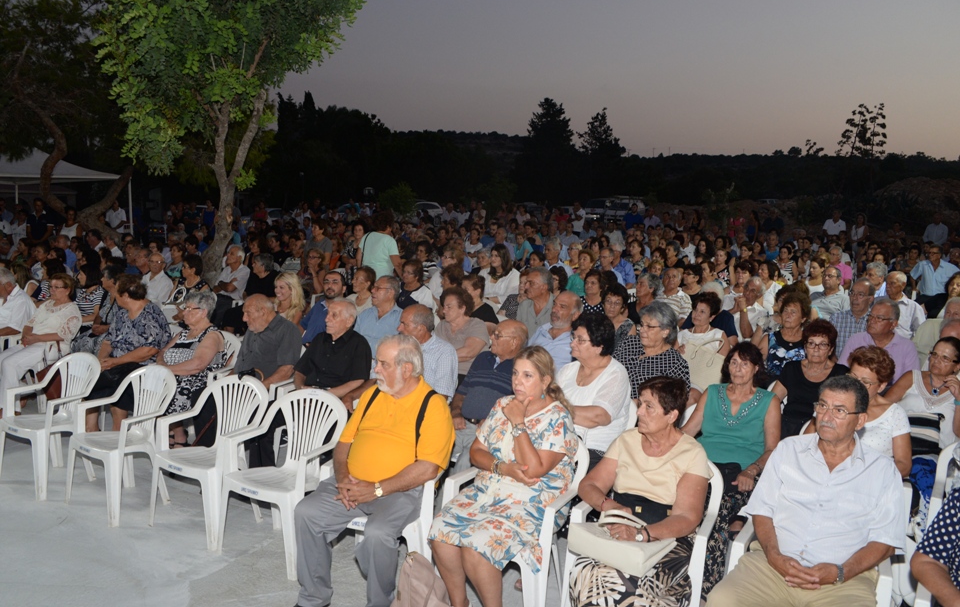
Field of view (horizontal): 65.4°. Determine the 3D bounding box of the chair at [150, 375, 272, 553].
[{"bbox_3d":[-1.597,0.895,4.426,0.580,0.850,0.530,6,11,31],"label":"chair"}]

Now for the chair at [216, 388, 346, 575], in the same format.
[{"bbox_3d":[-1.081,0.947,4.115,0.580,0.850,0.530,5,11,29],"label":"chair"}]

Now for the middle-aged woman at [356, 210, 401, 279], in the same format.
[{"bbox_3d":[-1.133,-0.285,8.581,0.520,1.560,0.400,2,10,11],"label":"middle-aged woman"}]

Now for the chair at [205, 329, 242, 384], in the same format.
[{"bbox_3d":[-2.025,0.644,5.495,0.570,0.800,0.540,6,11,35],"label":"chair"}]

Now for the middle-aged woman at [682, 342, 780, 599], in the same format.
[{"bbox_3d":[1.207,0.783,3.584,0.500,1.170,0.720,5,11,28],"label":"middle-aged woman"}]

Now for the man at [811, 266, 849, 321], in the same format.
[{"bbox_3d":[2.855,0.319,6.207,0.550,1.218,0.780,5,10,30],"label":"man"}]

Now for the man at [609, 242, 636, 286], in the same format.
[{"bbox_3d":[1.511,-0.059,8.863,0.540,1.283,0.780,9,13,43],"label":"man"}]

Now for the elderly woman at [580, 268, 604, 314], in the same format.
[{"bbox_3d":[0.906,0.344,6.535,0.500,1.250,0.760,6,11,32],"label":"elderly woman"}]

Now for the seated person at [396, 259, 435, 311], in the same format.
[{"bbox_3d":[-0.733,0.271,6.415,0.530,1.249,0.780,6,11,33],"label":"seated person"}]

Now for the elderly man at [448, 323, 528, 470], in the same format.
[{"bbox_3d":[0.042,0.698,3.919,0.560,1.184,0.820,7,11,36],"label":"elderly man"}]

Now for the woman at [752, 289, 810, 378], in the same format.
[{"bbox_3d":[2.014,0.580,5.037,0.520,1.272,0.780,6,11,32],"label":"woman"}]

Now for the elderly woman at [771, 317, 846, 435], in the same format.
[{"bbox_3d":[1.720,0.704,3.847,0.540,1.192,0.800,4,10,26],"label":"elderly woman"}]

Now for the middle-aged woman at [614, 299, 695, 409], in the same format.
[{"bbox_3d":[1.031,0.622,4.636,0.550,1.242,0.770,6,10,34],"label":"middle-aged woman"}]

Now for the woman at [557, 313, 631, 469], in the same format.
[{"bbox_3d":[0.529,0.700,4.010,0.540,1.263,0.770,6,10,33],"label":"woman"}]

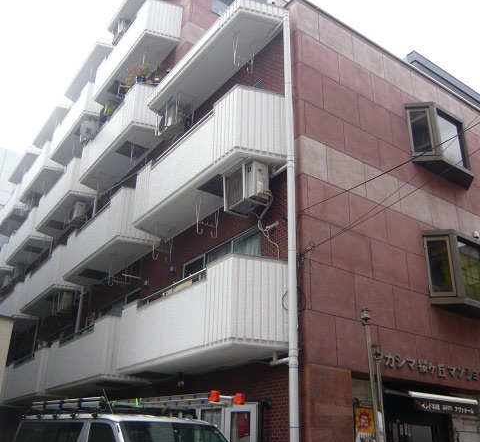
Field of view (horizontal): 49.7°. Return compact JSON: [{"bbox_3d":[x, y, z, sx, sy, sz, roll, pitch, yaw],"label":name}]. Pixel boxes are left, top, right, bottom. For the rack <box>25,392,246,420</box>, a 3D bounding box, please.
[{"bbox_3d":[-1.768,2.632,7.351,1.420,0.280,4.100,19,-28,-33],"label":"rack"}]

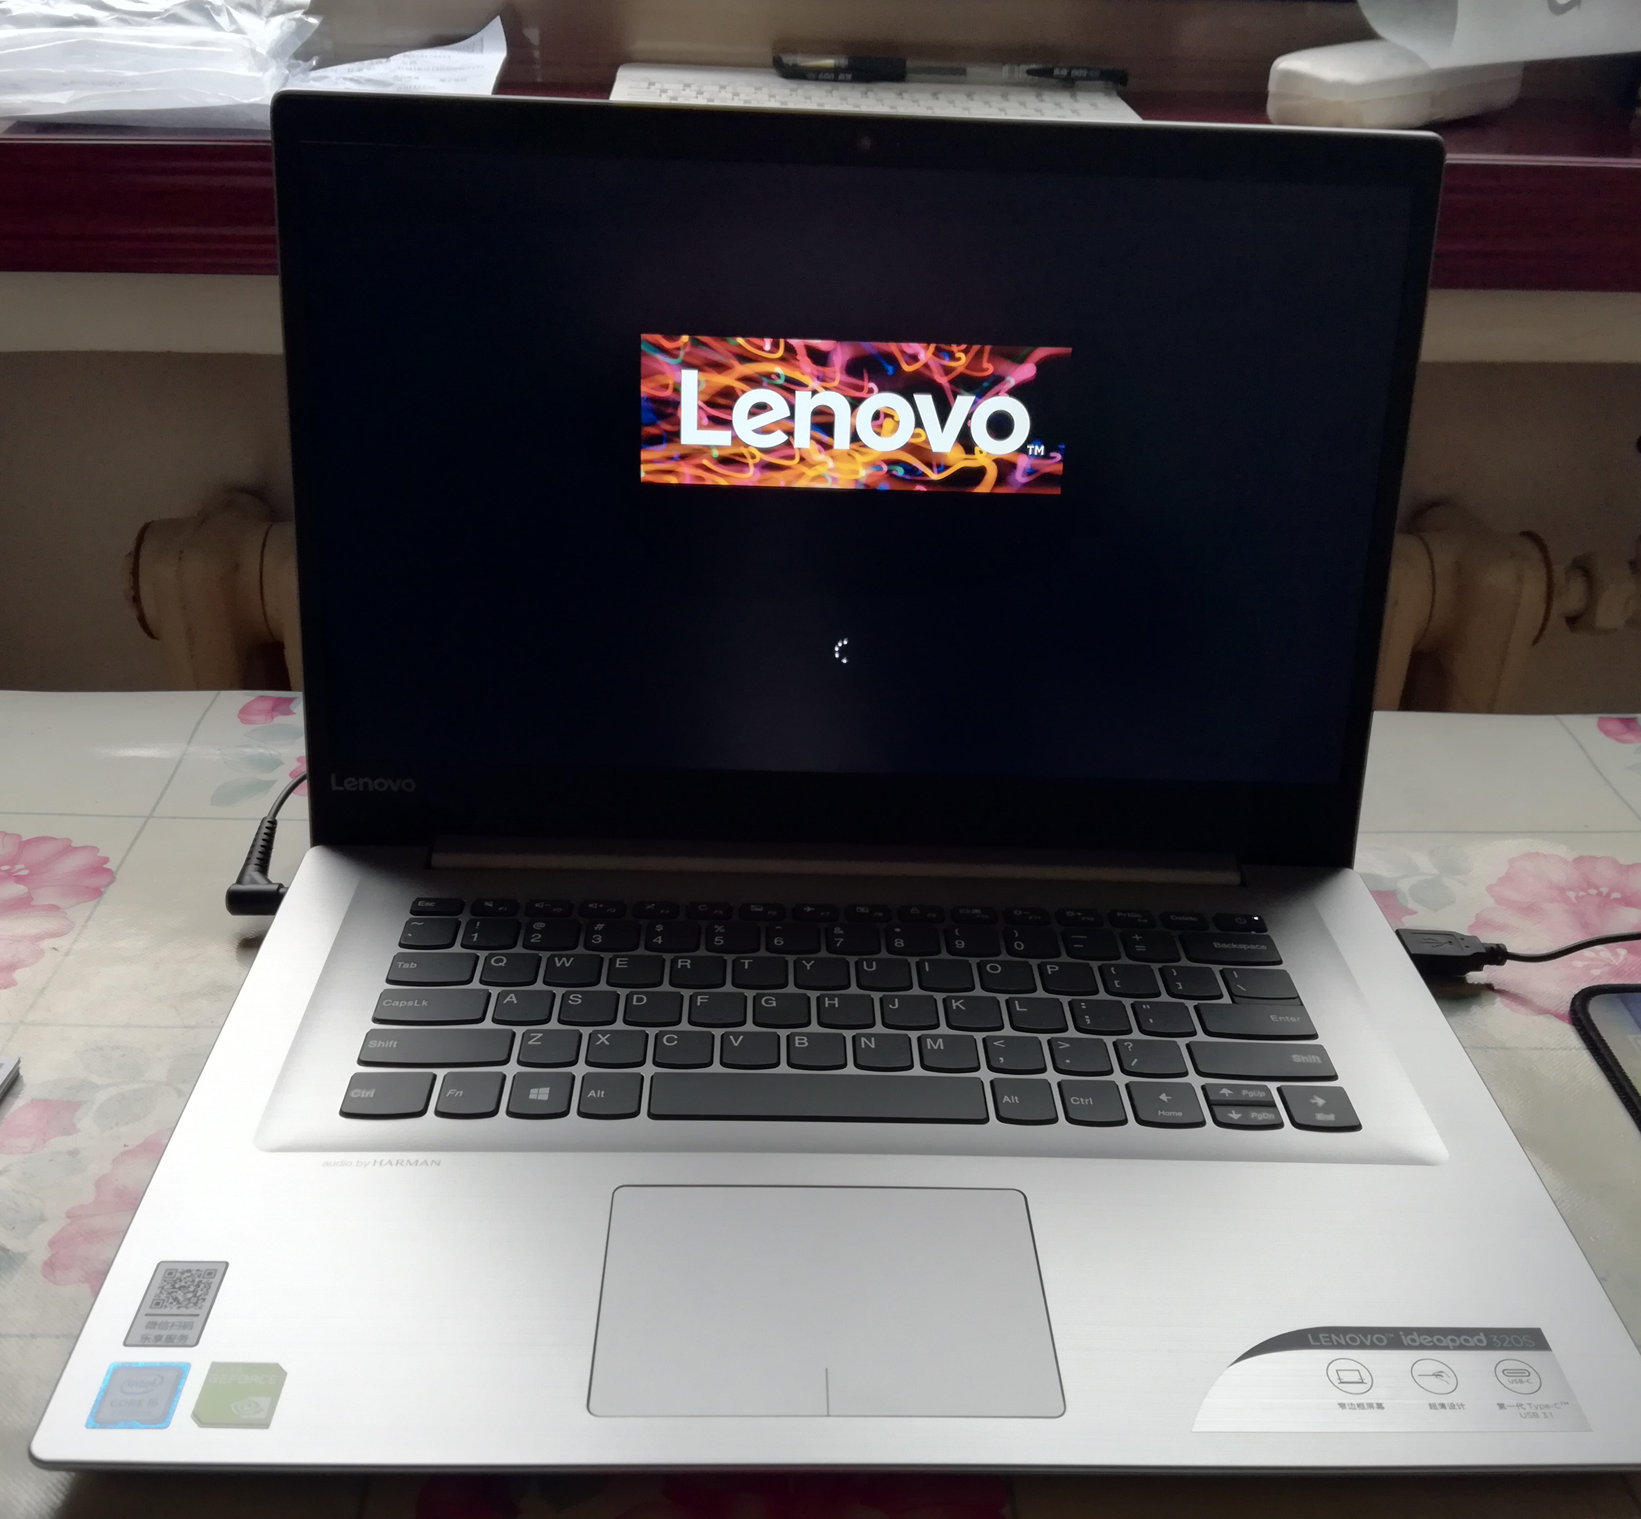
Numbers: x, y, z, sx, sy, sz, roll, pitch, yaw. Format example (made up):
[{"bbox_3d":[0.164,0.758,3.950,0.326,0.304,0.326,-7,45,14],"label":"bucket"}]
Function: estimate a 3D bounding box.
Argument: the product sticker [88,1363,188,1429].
[{"bbox_3d":[-0.148,0.138,0.343,0.018,0.001,0.017,1,30,-2],"label":"product sticker"}]

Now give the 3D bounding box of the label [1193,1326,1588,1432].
[{"bbox_3d":[0.126,0.141,0.360,0.090,0.001,0.029,1,30,-2],"label":"label"}]

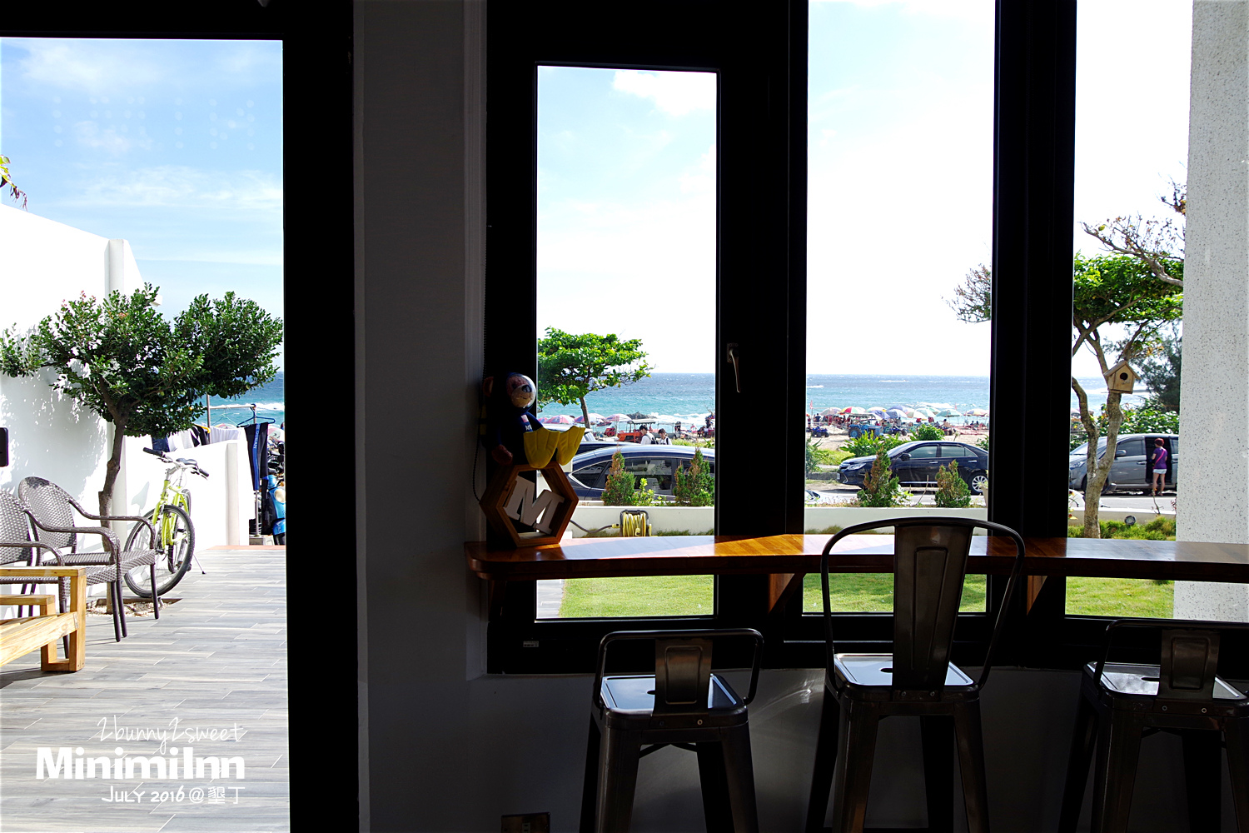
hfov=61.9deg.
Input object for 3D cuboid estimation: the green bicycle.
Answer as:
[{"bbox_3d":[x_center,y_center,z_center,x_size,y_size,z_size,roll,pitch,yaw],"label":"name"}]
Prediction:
[{"bbox_3d":[-3.489,0.750,8.069,0.570,1.075,1.595,0,2,-13],"label":"green bicycle"}]

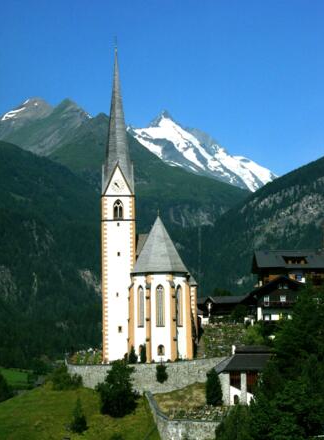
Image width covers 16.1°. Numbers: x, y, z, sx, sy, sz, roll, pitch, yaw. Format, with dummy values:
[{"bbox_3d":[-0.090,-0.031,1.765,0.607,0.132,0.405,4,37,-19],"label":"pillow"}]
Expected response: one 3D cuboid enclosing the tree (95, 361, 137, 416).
[{"bbox_3d":[-7.720,28.570,194.000,7.100,9.500,7.100,-1,-6,0],"label":"tree"}]

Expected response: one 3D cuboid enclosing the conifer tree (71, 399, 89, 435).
[{"bbox_3d":[-13.650,32.120,187.000,3.000,5.900,3.000,-1,-6,0],"label":"conifer tree"}]

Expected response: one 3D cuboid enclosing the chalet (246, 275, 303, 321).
[{"bbox_3d":[24.140,15.920,235.000,13.000,9.300,12.000,-1,-6,2],"label":"chalet"}]

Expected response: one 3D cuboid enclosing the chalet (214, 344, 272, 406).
[{"bbox_3d":[14.220,26.640,196.000,10.500,9.500,8.500,0,-6,-6],"label":"chalet"}]

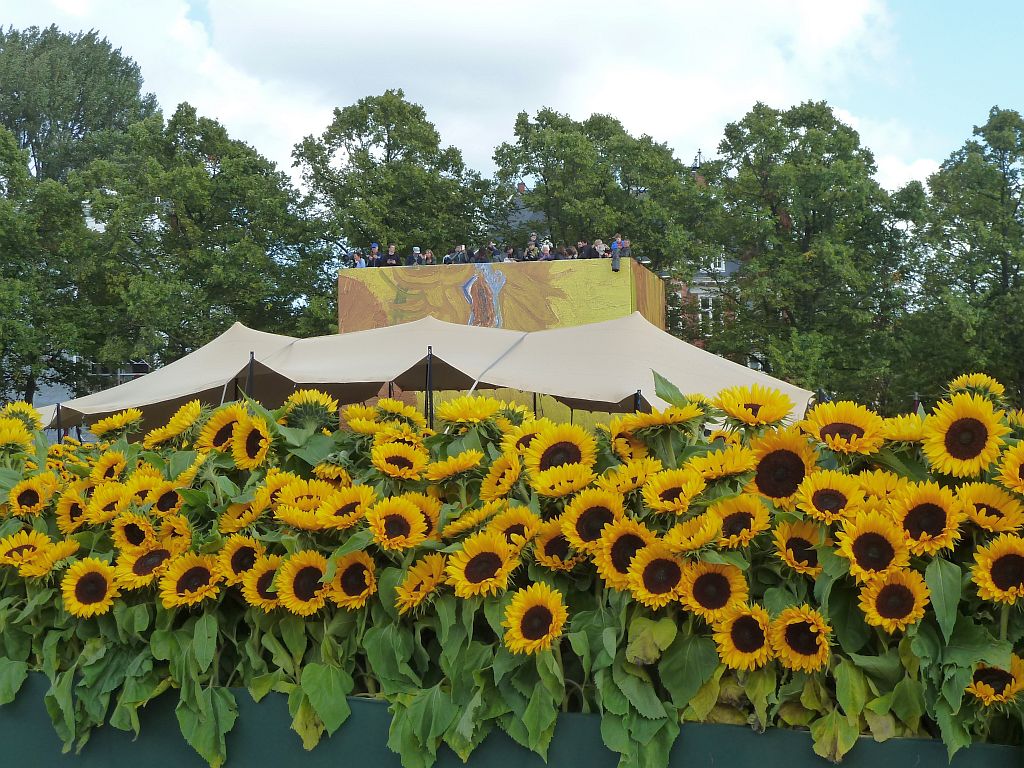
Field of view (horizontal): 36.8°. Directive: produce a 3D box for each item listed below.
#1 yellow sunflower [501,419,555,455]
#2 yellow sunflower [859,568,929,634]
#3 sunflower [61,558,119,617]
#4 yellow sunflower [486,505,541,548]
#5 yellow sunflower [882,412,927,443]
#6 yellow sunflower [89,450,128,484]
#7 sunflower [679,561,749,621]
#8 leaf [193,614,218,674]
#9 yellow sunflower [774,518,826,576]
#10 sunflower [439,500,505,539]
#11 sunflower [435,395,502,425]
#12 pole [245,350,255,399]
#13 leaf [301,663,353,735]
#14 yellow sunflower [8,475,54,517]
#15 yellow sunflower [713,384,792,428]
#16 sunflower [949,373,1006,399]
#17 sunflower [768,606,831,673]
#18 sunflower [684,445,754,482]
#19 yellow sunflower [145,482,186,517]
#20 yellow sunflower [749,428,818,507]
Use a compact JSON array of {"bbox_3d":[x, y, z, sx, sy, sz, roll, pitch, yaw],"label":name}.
[{"bbox_3d":[0.043,0.128,3.600,0.140,0.140,0.060,-1,-43,19],"label":"yellow sunflower"},{"bbox_3d":[0.831,0.474,3.350,0.152,0.150,0.055,0,-12,0],"label":"yellow sunflower"},{"bbox_3d":[-0.979,0.476,3.580,0.138,0.138,0.045,1,-11,-17],"label":"sunflower"},{"bbox_3d":[0.006,0.343,3.650,0.135,0.135,0.060,-1,-38,15],"label":"yellow sunflower"},{"bbox_3d":[0.846,0.096,3.300,0.125,0.055,0.125,0,37,-1],"label":"yellow sunflower"},{"bbox_3d":[-1.089,0.228,4.150,0.110,0.110,0.050,-1,-30,20],"label":"yellow sunflower"},{"bbox_3d":[0.436,0.447,3.330,0.150,0.142,0.055,0,-8,-1],"label":"sunflower"},{"bbox_3d":[-0.693,0.589,3.480,0.060,0.137,0.035,0,-3,-6],"label":"leaf"},{"bbox_3d":[0.685,0.388,3.650,0.150,0.150,0.055,1,-28,-20],"label":"yellow sunflower"},{"bbox_3d":[-0.092,0.317,3.600,0.165,0.060,0.165,-32,9,-19],"label":"sunflower"},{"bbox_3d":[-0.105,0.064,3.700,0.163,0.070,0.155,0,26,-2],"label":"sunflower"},{"bbox_3d":[-3.933,1.054,23.000,0.070,3.100,0.070,2,-2,-10],"label":"pole"},{"bbox_3d":[-0.392,0.667,3.250,0.110,0.155,0.035,-1,-2,6],"label":"leaf"},{"bbox_3d":[-1.437,0.336,4.600,0.137,0.137,0.050,0,-23,6],"label":"yellow sunflower"},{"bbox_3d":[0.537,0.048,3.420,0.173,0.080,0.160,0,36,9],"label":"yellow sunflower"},{"bbox_3d":[1.023,0.023,3.380,0.120,0.050,0.120,-1,-42,21],"label":"sunflower"},{"bbox_3d":[0.555,0.488,2.950,0.115,0.128,0.050,-1,-7,29],"label":"sunflower"},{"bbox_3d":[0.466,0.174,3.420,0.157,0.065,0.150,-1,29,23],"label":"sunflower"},{"bbox_3d":[-0.971,0.326,4.300,0.125,0.125,0.050,-1,-21,25],"label":"yellow sunflower"},{"bbox_3d":[0.609,0.187,3.450,0.170,0.172,0.060,0,-3,0],"label":"yellow sunflower"}]

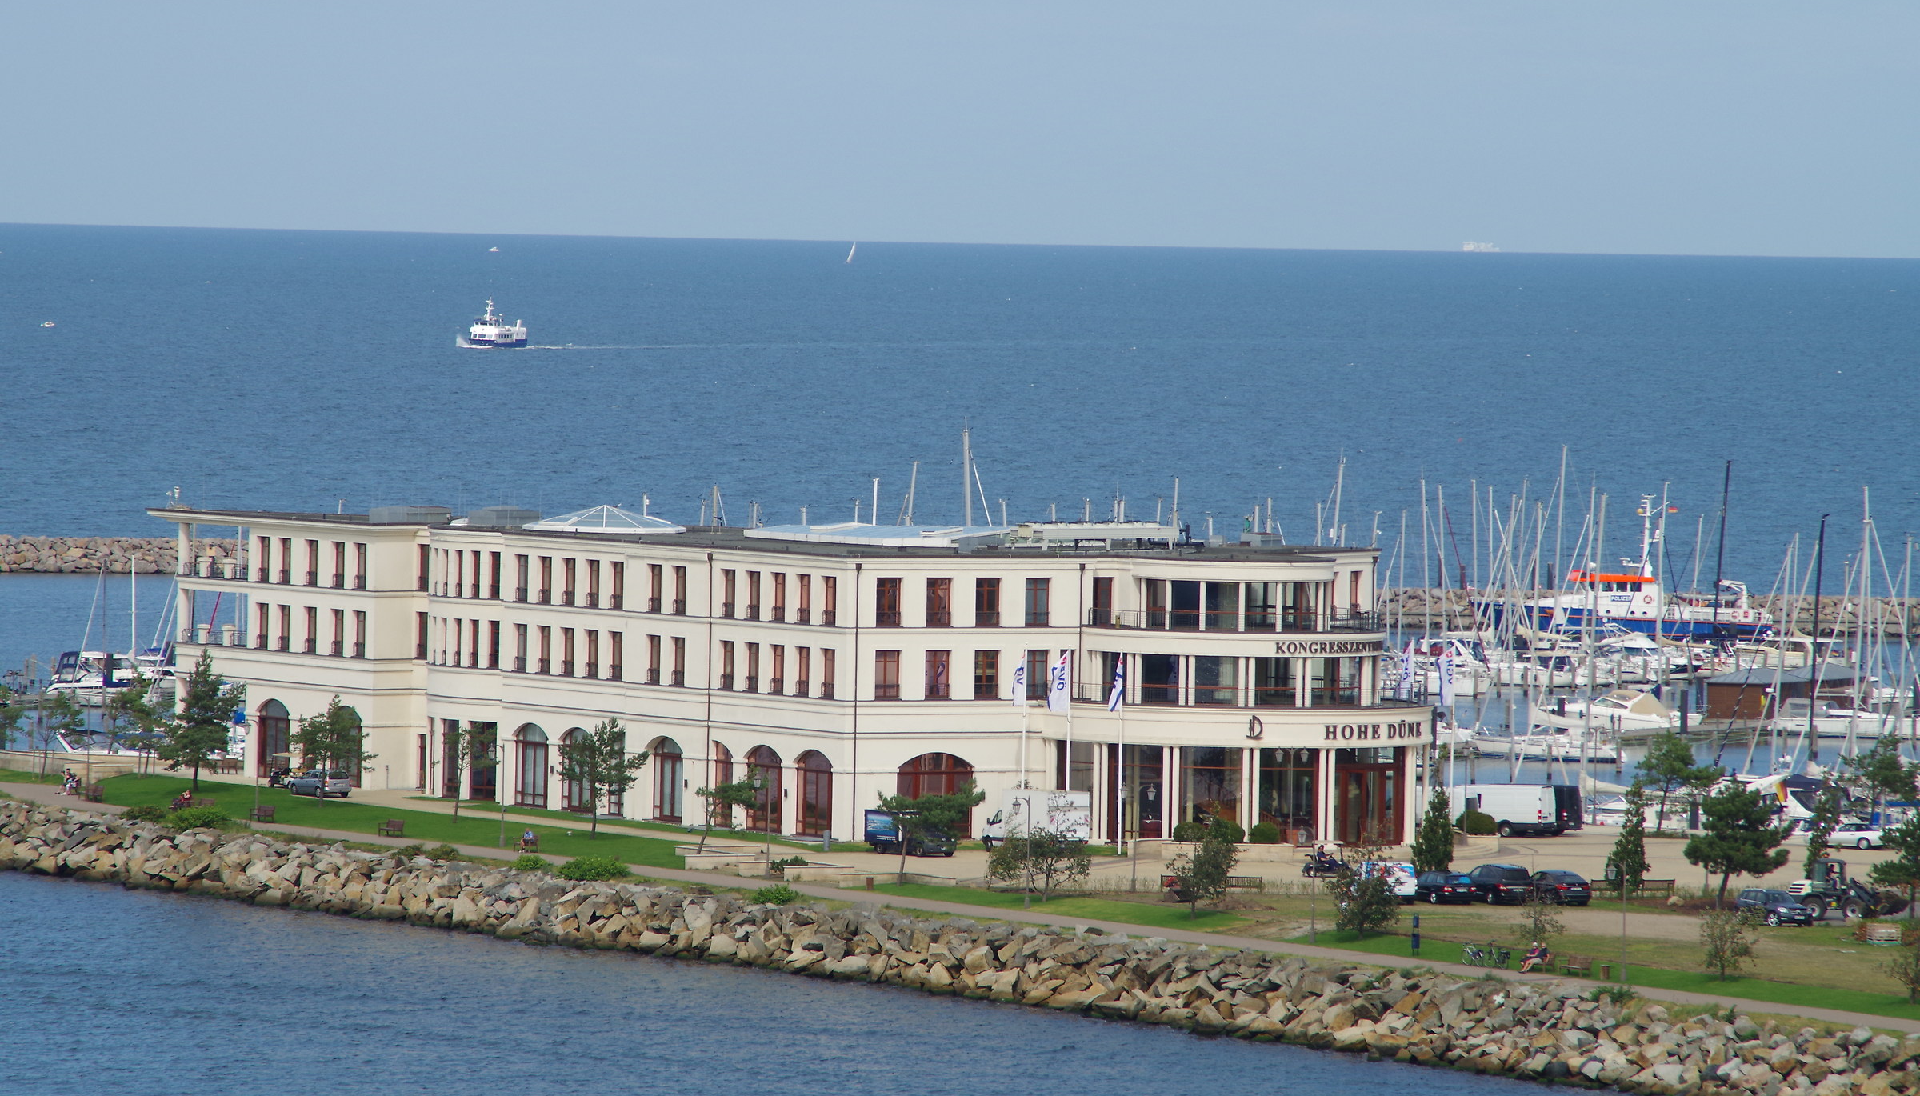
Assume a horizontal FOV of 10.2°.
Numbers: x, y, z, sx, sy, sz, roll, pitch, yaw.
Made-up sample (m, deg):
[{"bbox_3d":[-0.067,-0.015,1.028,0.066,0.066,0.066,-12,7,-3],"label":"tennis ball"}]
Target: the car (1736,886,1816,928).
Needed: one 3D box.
[{"bbox_3d":[38.968,17.131,515.003,1.880,1.700,4.620,0,2,-29],"label":"car"}]

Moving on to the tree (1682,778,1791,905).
[{"bbox_3d":[37.946,14.483,525.590,5.126,6.261,4.870,1,2,0],"label":"tree"}]

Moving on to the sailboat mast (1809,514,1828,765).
[{"bbox_3d":[50.943,5.884,640.000,0.300,15.714,0.250,3,2,0],"label":"sailboat mast"}]

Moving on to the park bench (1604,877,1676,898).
[{"bbox_3d":[32.564,16.379,519.128,3.750,0.850,0.650,1,2,-16],"label":"park bench"}]

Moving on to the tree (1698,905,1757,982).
[{"bbox_3d":[32.938,16.996,462.470,2.580,3.190,2.580,1,2,0],"label":"tree"}]

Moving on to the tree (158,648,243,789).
[{"bbox_3d":[-41.495,9.440,587.783,4.830,7.660,4.830,1,2,0],"label":"tree"}]

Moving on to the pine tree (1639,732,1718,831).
[{"bbox_3d":[38.315,12.514,574.461,4.240,5.310,4.240,1,2,0],"label":"pine tree"}]

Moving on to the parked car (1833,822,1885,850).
[{"bbox_3d":[46.089,15.020,562.215,4.300,1.360,1.720,1,2,-10],"label":"parked car"}]

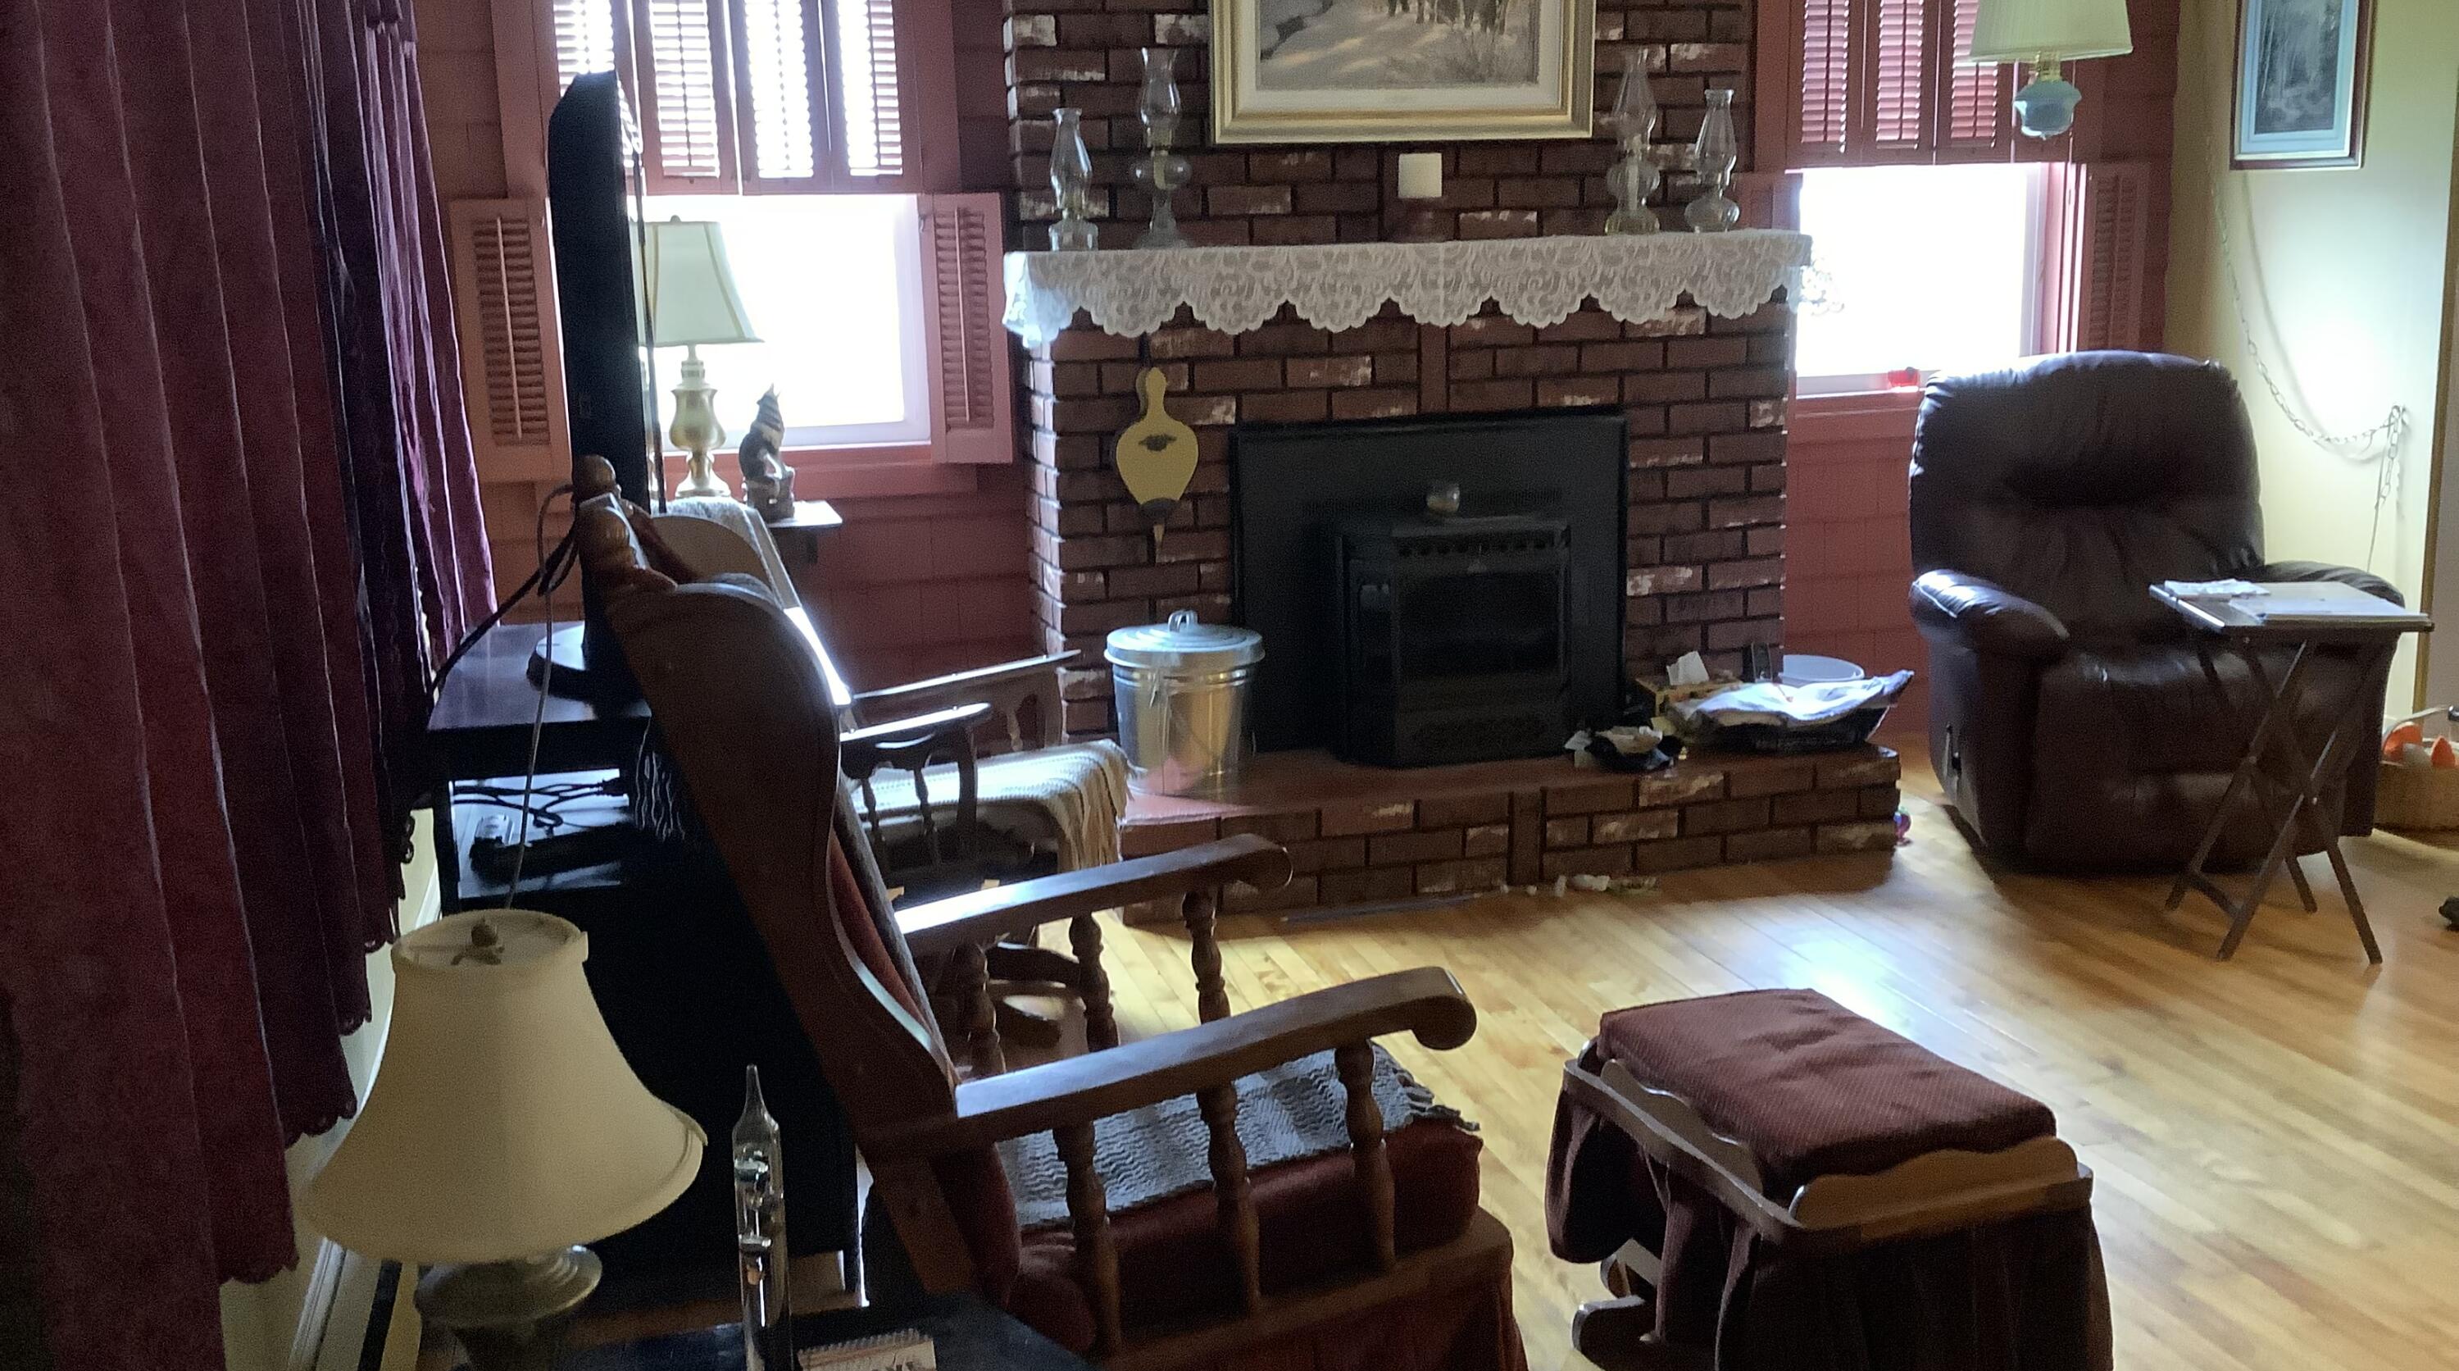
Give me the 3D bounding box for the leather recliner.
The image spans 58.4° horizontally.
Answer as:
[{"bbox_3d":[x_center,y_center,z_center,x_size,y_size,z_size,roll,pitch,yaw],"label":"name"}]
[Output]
[{"bbox_3d":[1.967,-0.186,4.872,0.950,1.050,0.910,-2,12,-1],"label":"leather recliner"}]

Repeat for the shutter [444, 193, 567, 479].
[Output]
[{"bbox_3d":[-1.543,-0.742,4.737,0.195,0.597,0.045,-5,12,-15],"label":"shutter"}]

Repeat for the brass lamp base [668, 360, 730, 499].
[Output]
[{"bbox_3d":[-1.146,-0.533,4.733,0.140,0.337,0.140,-5,12,-15],"label":"brass lamp base"}]

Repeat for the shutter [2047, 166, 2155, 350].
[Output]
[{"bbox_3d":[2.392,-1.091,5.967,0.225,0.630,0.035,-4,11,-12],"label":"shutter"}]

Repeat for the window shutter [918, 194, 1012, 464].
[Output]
[{"bbox_3d":[-0.631,-0.855,5.301,0.205,0.640,0.035,-3,10,-6],"label":"window shutter"}]

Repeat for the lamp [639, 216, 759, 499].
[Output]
[{"bbox_3d":[-1.221,-0.725,4.953,0.315,0.644,0.300,-4,11,-12],"label":"lamp"}]

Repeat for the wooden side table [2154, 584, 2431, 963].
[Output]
[{"bbox_3d":[1.994,0.165,4.181,0.368,0.646,0.445,-1,12,4],"label":"wooden side table"}]

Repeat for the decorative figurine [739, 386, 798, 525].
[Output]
[{"bbox_3d":[-1.036,-0.517,4.939,0.122,0.294,0.110,-1,10,5],"label":"decorative figurine"}]

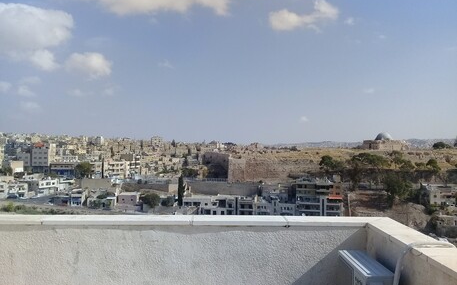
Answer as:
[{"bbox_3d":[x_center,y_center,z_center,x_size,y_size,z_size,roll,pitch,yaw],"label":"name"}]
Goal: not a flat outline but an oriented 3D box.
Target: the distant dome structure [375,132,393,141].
[{"bbox_3d":[125.100,-4.675,330.000,13.400,7.400,13.400,0,0,21],"label":"distant dome structure"}]

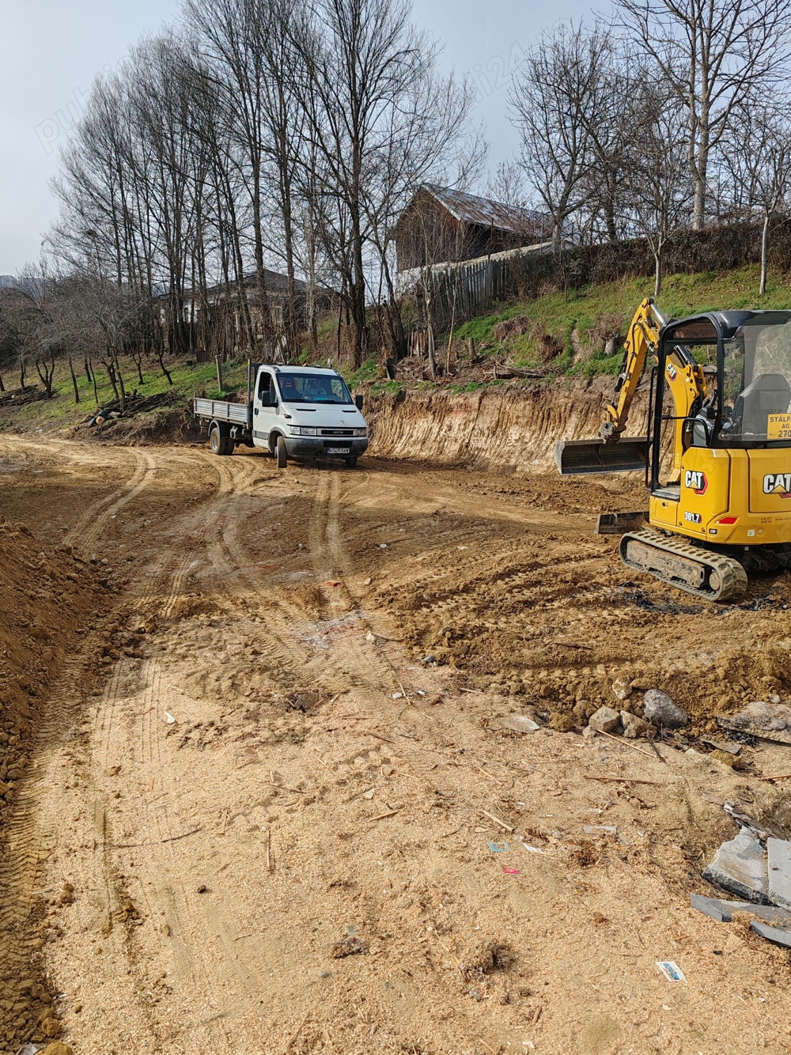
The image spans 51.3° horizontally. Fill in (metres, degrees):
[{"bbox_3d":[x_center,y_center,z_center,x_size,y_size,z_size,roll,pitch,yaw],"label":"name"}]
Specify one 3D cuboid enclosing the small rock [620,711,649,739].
[{"bbox_3d":[1.143,0.943,3.930,0.140,0.110,0.110,3,10,16],"label":"small rock"}]

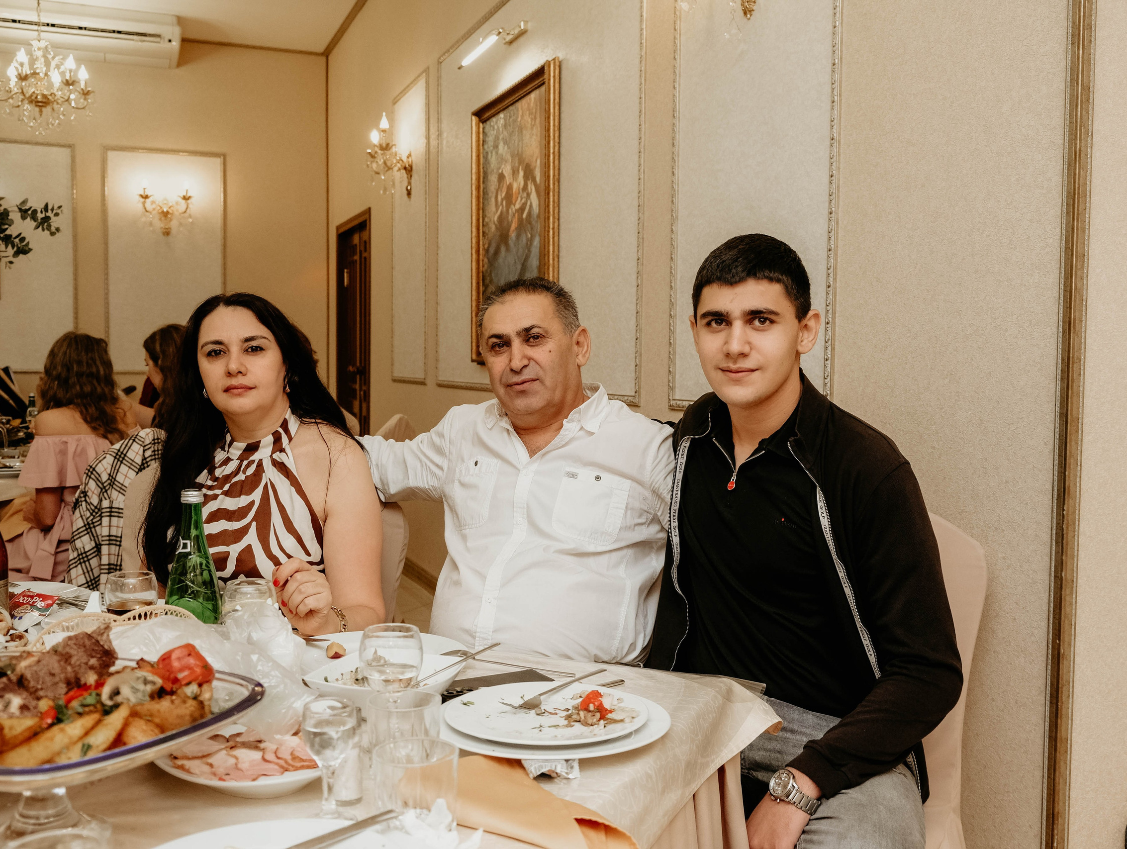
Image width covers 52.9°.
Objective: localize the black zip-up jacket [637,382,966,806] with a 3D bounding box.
[{"bbox_3d":[0.335,0.232,1.600,0.510,0.620,0.390,2,4,28],"label":"black zip-up jacket"}]

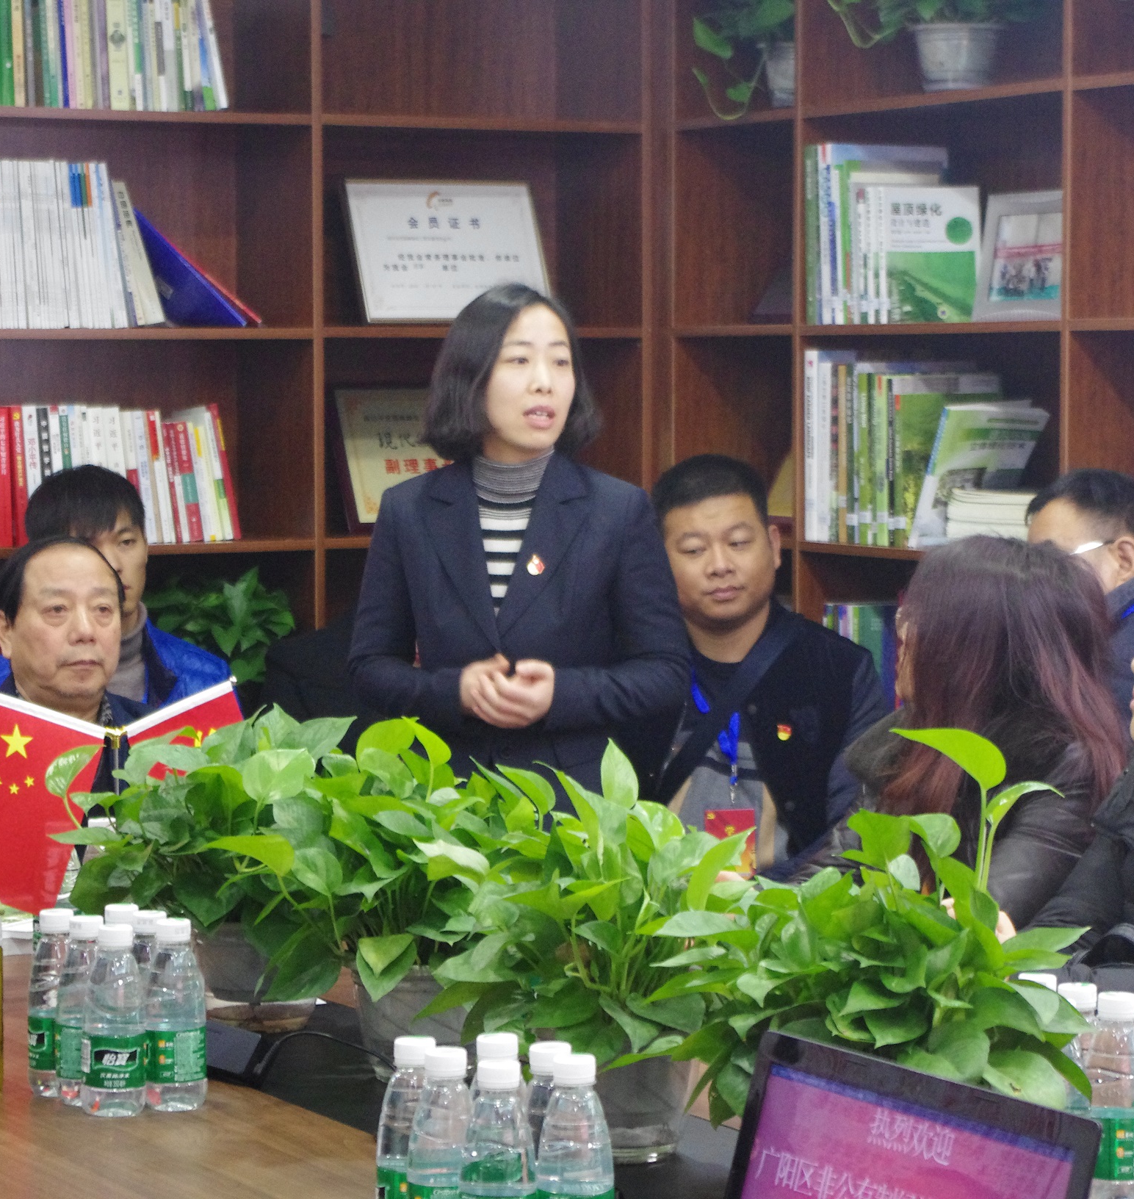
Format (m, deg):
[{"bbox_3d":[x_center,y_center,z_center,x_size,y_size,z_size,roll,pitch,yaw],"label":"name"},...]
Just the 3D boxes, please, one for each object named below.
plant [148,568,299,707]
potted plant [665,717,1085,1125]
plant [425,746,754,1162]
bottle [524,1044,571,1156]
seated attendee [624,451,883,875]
[{"bbox_3d":[-0.587,0.100,6.870,0.280,0.305,0.270,0,3,0],"label":"plant"},{"bbox_3d":[0.253,0.313,3.308,0.330,0.417,0.320,0,3,0],"label":"potted plant"},{"bbox_3d":[0.022,0.316,3.694,0.300,0.368,0.300,0,3,0],"label":"plant"},{"bbox_3d":[-0.012,0.438,3.225,0.061,0.179,0.061,0,3,0],"label":"bottle"},{"bbox_3d":[0.210,0.474,5.630,0.540,1.330,0.700,0,3,12],"label":"seated attendee"}]

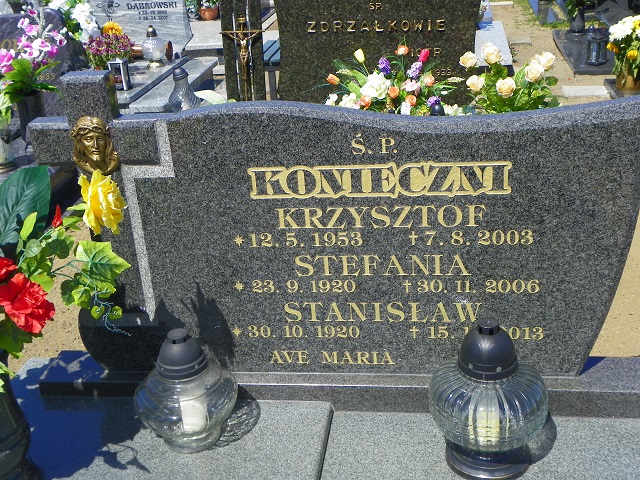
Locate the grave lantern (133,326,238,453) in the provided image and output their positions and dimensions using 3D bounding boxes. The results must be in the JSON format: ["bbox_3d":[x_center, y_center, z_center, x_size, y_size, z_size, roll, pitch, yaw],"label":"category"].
[{"bbox_3d":[-0.244,0.272,1.570,0.190,0.222,0.190,0,24,9],"label":"grave lantern"}]

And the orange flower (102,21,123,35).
[{"bbox_3d":[-1.305,-1.334,5.350,0.120,0.085,0.110,0,24,9],"label":"orange flower"}]

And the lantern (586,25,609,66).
[{"bbox_3d":[1.749,-1.224,5.350,0.132,0.245,0.132,0,24,9],"label":"lantern"}]

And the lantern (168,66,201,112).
[{"bbox_3d":[-0.669,-0.719,4.200,0.158,0.270,0.158,0,24,9],"label":"lantern"}]

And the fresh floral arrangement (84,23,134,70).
[{"bbox_3d":[-1.334,-1.198,5.350,0.310,0.310,0.290,0,24,9],"label":"fresh floral arrangement"}]

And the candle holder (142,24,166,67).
[{"bbox_3d":[-1.067,-1.240,5.450,0.152,0.270,0.152,0,24,9],"label":"candle holder"}]

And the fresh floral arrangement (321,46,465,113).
[{"bbox_3d":[0.355,-0.745,4.050,0.640,0.370,0.380,0,24,9],"label":"fresh floral arrangement"}]

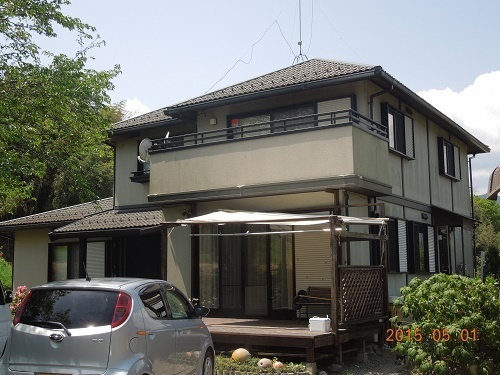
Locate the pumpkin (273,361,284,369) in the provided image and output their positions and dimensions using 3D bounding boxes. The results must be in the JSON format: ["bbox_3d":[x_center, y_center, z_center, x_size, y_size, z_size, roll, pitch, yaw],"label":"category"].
[{"bbox_3d":[0.427,2.656,9.300,0.155,0.125,0.155,-1,-8,0],"label":"pumpkin"}]

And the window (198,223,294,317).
[{"bbox_3d":[-0.134,1.799,14.103,2.630,2.120,0.100,-5,-9,32],"label":"window"}]

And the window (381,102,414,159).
[{"bbox_3d":[3.868,-1.391,16.031,0.140,1.130,2.050,-5,-9,32],"label":"window"}]

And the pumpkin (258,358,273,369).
[{"bbox_3d":[0.229,2.635,9.300,0.200,0.155,0.200,-1,-8,0],"label":"pumpkin"}]

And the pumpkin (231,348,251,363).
[{"bbox_3d":[-0.143,2.675,9.900,0.280,0.220,0.280,-1,-8,0],"label":"pumpkin"}]

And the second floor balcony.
[{"bbox_3d":[0.391,-0.477,14.285,5.180,1.470,2.150,-5,-9,32],"label":"second floor balcony"}]

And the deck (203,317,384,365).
[{"bbox_3d":[-0.038,2.881,12.050,4.400,0.435,3.050,-5,-9,32],"label":"deck"}]

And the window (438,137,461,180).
[{"bbox_3d":[6.519,-0.853,20.170,0.140,1.150,2.100,-5,-9,32],"label":"window"}]

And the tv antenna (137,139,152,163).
[{"bbox_3d":[-2.516,-0.888,14.899,0.250,0.520,0.460,-5,-9,29],"label":"tv antenna"}]

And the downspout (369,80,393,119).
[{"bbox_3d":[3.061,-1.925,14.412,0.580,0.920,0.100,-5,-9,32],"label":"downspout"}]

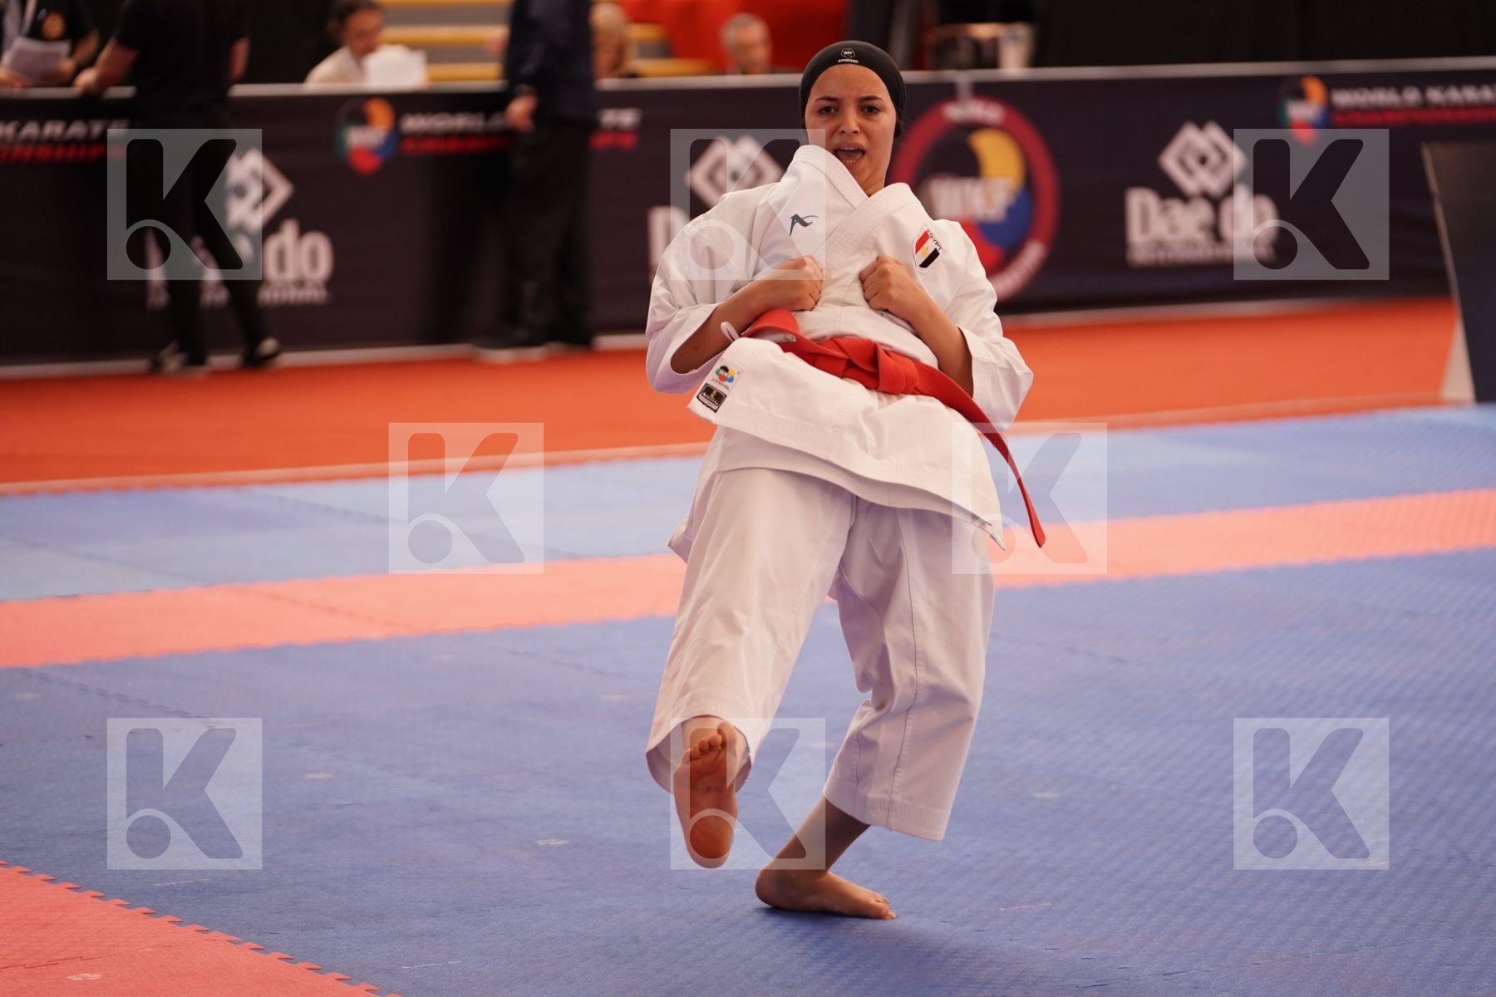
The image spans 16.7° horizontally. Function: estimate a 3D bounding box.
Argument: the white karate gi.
[{"bbox_3d":[0.140,0.000,7.710,0.620,1.040,0.800,0,6,-5],"label":"white karate gi"}]

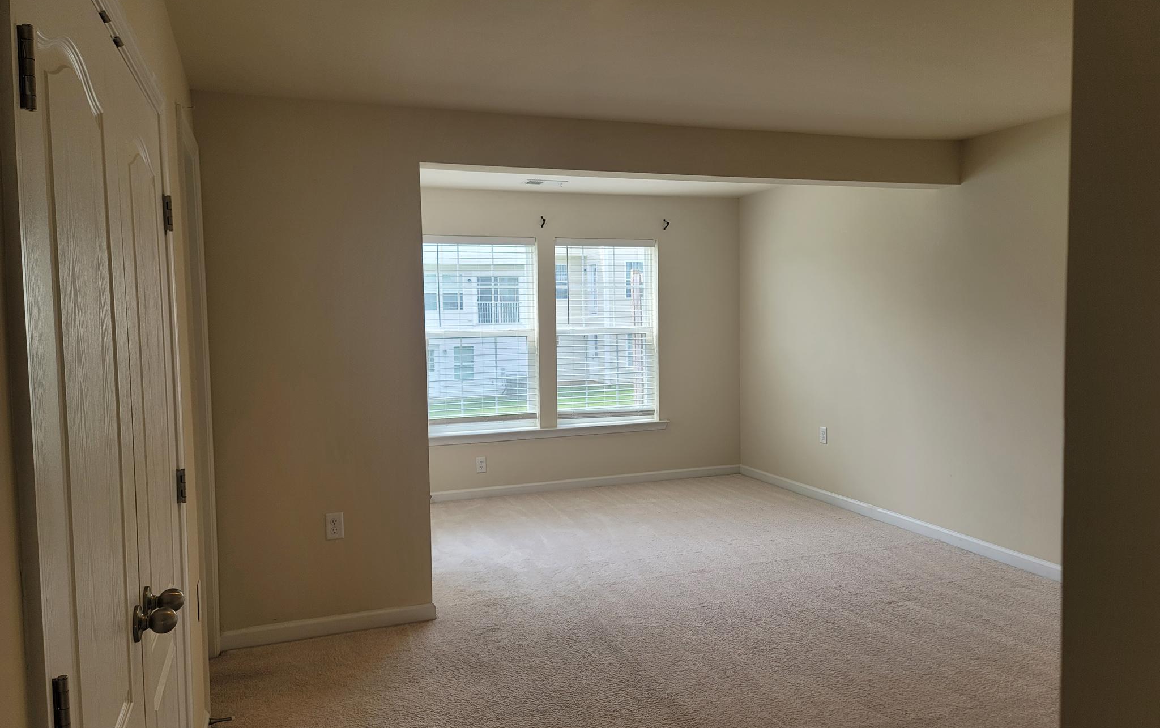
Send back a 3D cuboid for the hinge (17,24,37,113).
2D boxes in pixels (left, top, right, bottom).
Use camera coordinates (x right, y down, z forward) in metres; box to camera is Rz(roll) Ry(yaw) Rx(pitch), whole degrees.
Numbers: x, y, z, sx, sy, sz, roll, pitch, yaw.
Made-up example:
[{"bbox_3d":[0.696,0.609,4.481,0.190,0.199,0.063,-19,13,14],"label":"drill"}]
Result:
[{"bbox_3d":[-0.624,-0.334,0.944,0.013,0.092,0.018,-2,4,-20],"label":"hinge"}]

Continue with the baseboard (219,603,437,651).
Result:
[{"bbox_3d":[-1.131,1.194,3.830,0.944,0.077,0.015,-2,4,-20],"label":"baseboard"}]

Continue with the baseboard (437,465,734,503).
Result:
[{"bbox_3d":[0.037,0.985,6.871,2.935,0.077,0.015,-2,4,-20],"label":"baseboard"}]

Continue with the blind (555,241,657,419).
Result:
[{"bbox_3d":[0.208,-0.292,6.923,0.889,1.461,0.060,-2,4,-20],"label":"blind"}]

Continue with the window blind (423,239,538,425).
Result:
[{"bbox_3d":[-0.780,-0.225,6.573,0.901,1.512,0.100,-2,4,-20],"label":"window blind"}]

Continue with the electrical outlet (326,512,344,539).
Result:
[{"bbox_3d":[-1.114,0.739,3.814,0.073,0.117,0.008,-2,4,-20],"label":"electrical outlet"}]

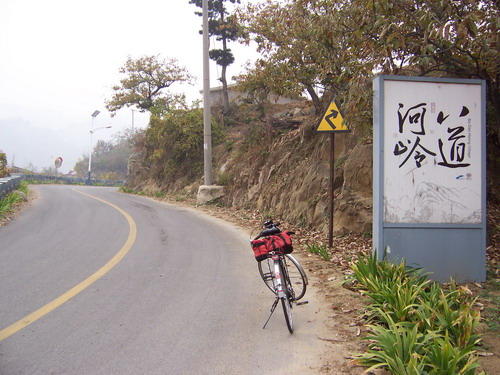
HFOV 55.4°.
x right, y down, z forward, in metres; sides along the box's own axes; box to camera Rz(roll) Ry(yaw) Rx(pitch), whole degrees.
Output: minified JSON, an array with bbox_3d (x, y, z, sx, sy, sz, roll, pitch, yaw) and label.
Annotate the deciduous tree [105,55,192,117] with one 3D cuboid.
[{"bbox_3d":[-6.325,-6.325,30.000,5.600,4.100,5.000,1,-1,0],"label":"deciduous tree"}]

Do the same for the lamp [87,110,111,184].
[{"bbox_3d":[-13.825,-3.623,43.500,2.150,6.750,0.900,0,-1,18],"label":"lamp"}]

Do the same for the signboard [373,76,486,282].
[{"bbox_3d":[2.258,-0.096,5.998,1.380,2.530,0.220,1,-2,-6],"label":"signboard"}]

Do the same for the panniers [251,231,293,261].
[{"bbox_3d":[0.206,0.552,4.500,0.360,0.190,0.300,-13,1,5],"label":"panniers"}]

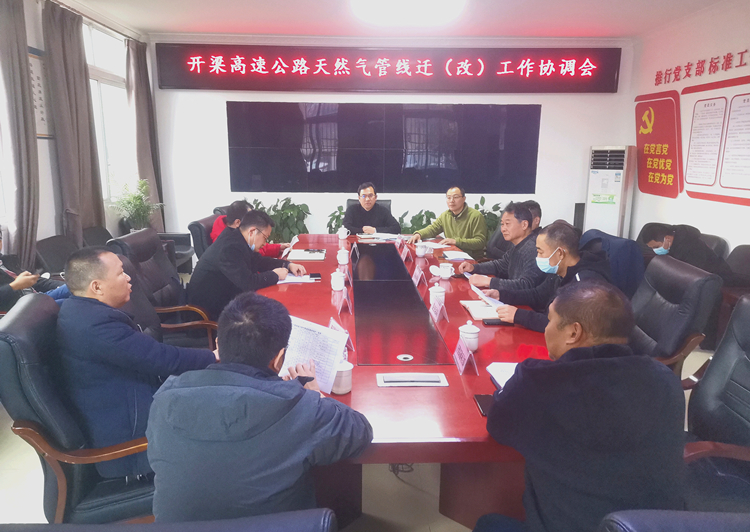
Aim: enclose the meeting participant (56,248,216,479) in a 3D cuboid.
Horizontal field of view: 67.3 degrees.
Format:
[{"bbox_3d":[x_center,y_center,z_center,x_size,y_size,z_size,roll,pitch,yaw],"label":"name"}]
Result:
[{"bbox_3d":[-0.873,0.578,2.100,0.700,1.280,0.560,-1,12,-8],"label":"meeting participant"}]

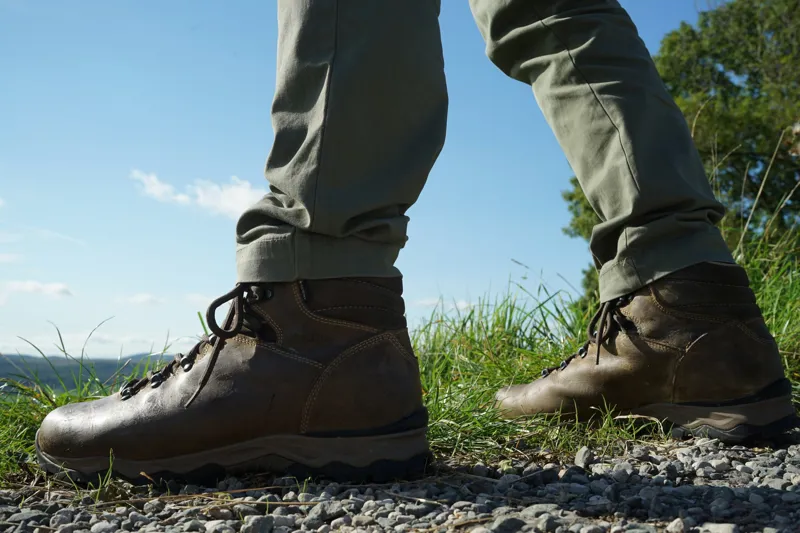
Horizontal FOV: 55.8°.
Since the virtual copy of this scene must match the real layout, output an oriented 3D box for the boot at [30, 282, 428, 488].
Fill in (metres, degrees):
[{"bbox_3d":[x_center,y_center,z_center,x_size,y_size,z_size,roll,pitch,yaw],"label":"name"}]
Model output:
[{"bbox_3d":[-0.131,0.079,0.604,0.308,0.170,0.112,0,-7,2],"label":"boot"}]

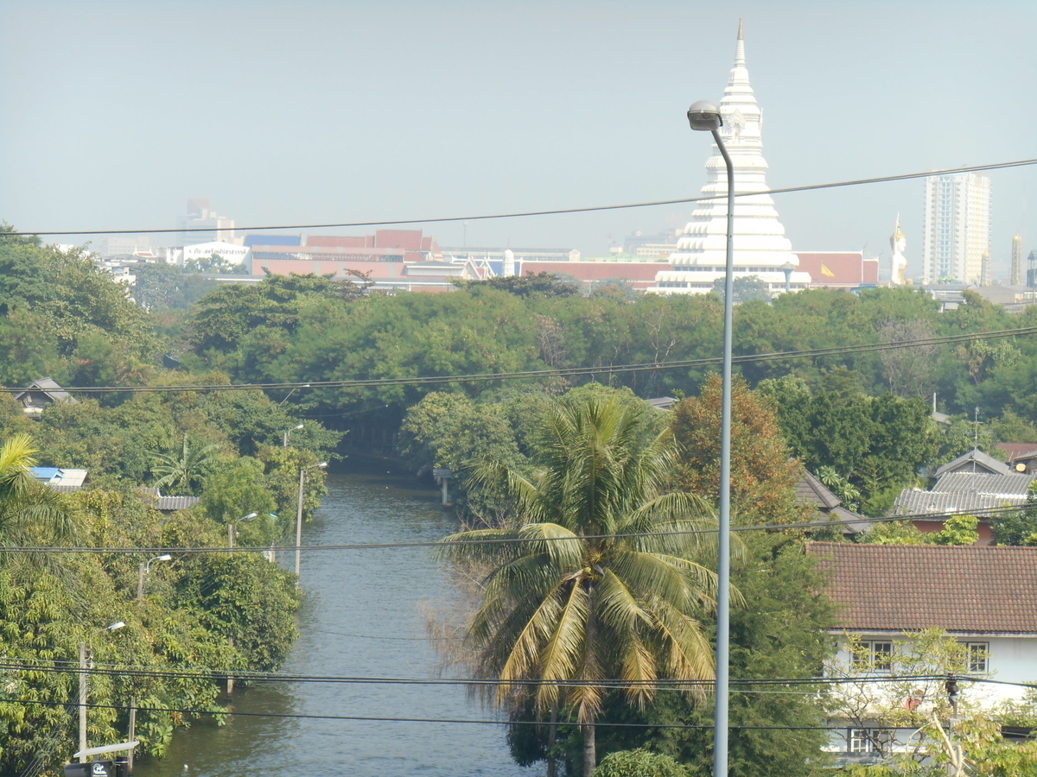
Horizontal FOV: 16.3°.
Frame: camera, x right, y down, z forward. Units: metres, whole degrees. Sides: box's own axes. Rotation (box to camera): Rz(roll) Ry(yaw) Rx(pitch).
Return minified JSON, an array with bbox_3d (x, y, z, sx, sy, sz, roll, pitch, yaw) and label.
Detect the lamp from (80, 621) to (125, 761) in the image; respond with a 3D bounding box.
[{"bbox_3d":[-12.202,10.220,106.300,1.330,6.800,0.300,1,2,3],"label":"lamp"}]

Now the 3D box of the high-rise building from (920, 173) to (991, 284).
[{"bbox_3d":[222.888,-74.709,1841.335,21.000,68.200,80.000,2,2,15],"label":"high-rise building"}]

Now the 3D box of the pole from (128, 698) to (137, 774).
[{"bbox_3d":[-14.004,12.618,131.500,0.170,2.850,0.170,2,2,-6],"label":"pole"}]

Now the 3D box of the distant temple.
[{"bbox_3d":[55.080,-52.135,915.000,45.000,80.000,45.000,1,2,6],"label":"distant temple"}]

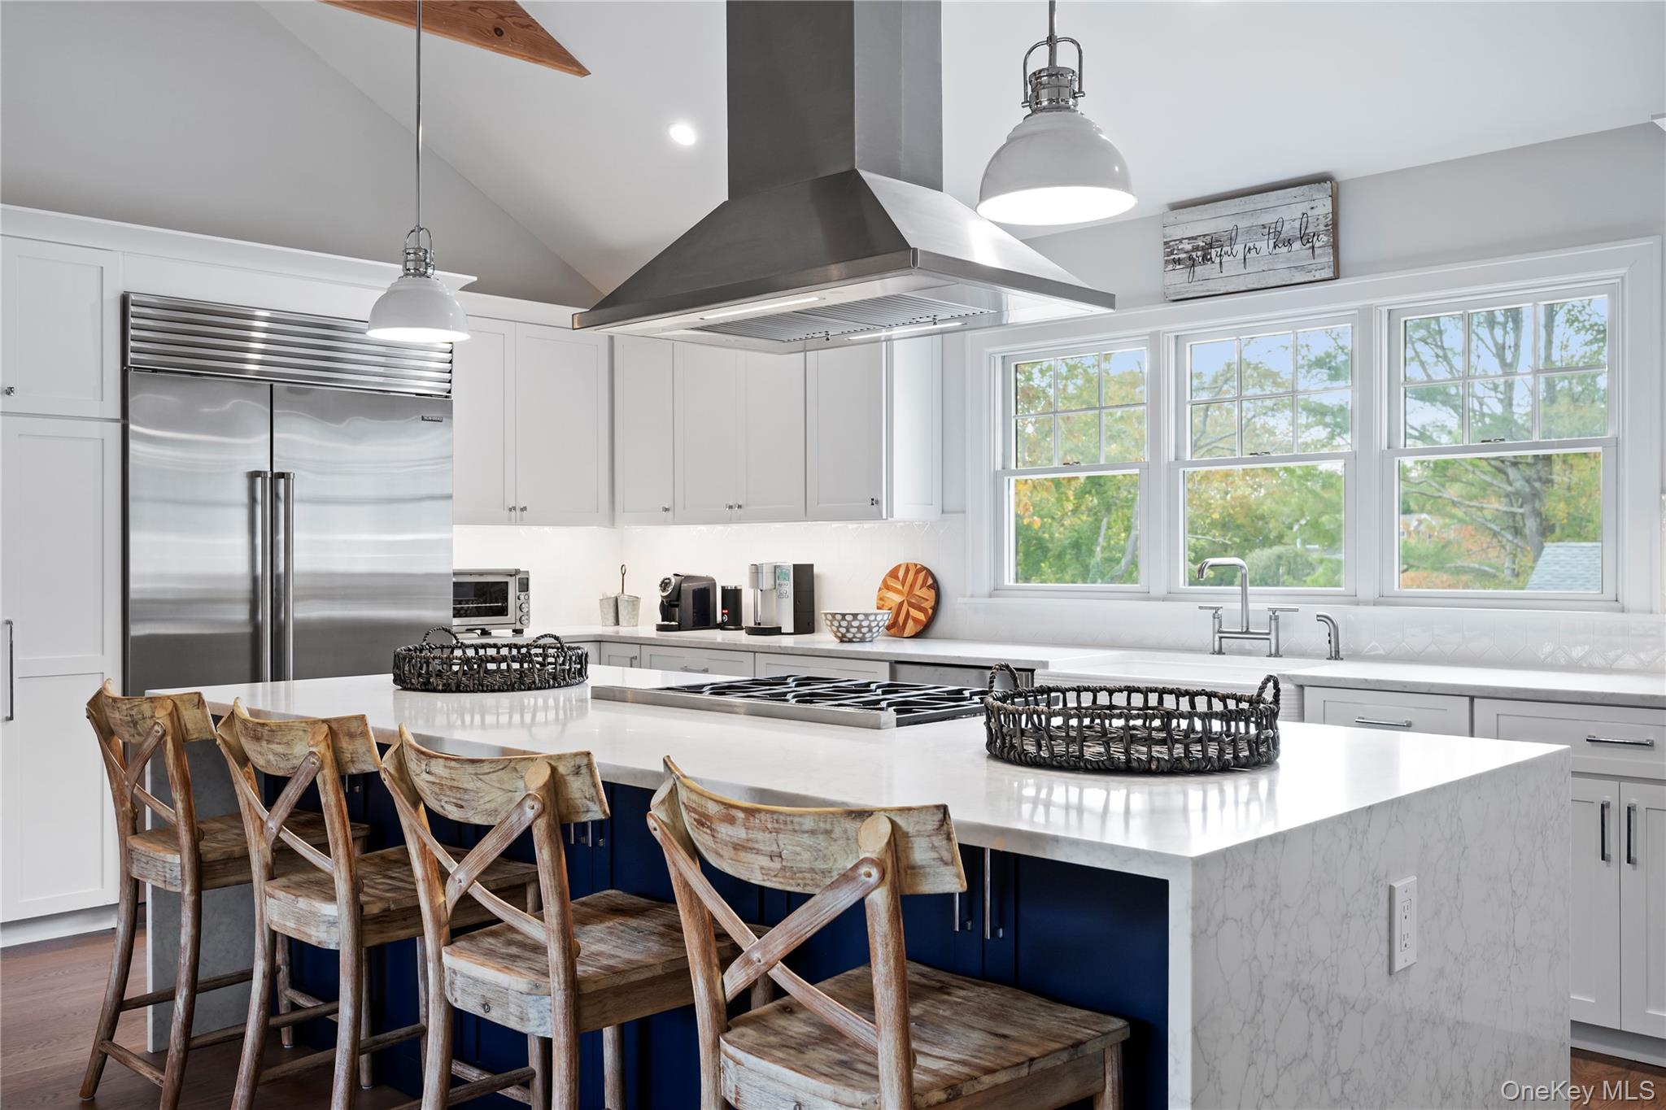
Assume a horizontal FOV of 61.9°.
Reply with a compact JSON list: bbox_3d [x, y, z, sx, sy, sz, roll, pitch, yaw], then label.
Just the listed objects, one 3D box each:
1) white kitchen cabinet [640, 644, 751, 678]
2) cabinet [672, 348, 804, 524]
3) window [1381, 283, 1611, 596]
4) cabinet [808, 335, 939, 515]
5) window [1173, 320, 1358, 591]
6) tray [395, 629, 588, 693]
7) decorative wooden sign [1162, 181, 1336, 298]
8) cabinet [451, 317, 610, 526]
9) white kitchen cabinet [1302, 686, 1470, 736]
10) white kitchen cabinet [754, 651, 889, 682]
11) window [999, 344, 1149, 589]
[{"bbox_3d":[-0.351,0.819,5.907,0.708,0.884,0.630,0,0,44],"label":"white kitchen cabinet"},{"bbox_3d":[-0.299,-0.585,6.059,0.848,0.908,0.340,0,0,44],"label":"cabinet"},{"bbox_3d":[1.989,-0.329,4.173,0.675,0.920,0.080,0,0,44],"label":"window"},{"bbox_3d":[0.166,-0.588,5.615,0.438,0.908,0.340,0,0,44],"label":"cabinet"},{"bbox_3d":[1.446,-0.325,4.694,0.680,0.920,0.080,0,0,44],"label":"window"},{"bbox_3d":[-0.903,0.272,3.682,0.499,0.137,0.499,0,0,0],"label":"tray"},{"bbox_3d":[1.388,-1.045,4.658,0.610,0.306,0.032,0,0,44],"label":"decorative wooden sign"},{"bbox_3d":[-1.520,-0.580,6.277,0.350,0.908,0.985,0,0,44],"label":"cabinet"},{"bbox_3d":[1.695,0.805,3.949,0.451,0.884,0.630,0,0,44],"label":"white kitchen cabinet"},{"bbox_3d":[0.161,0.816,5.417,0.710,0.884,0.630,0,0,44],"label":"white kitchen cabinet"},{"bbox_3d":[0.904,-0.321,5.213,0.680,0.920,0.080,0,0,44],"label":"window"}]

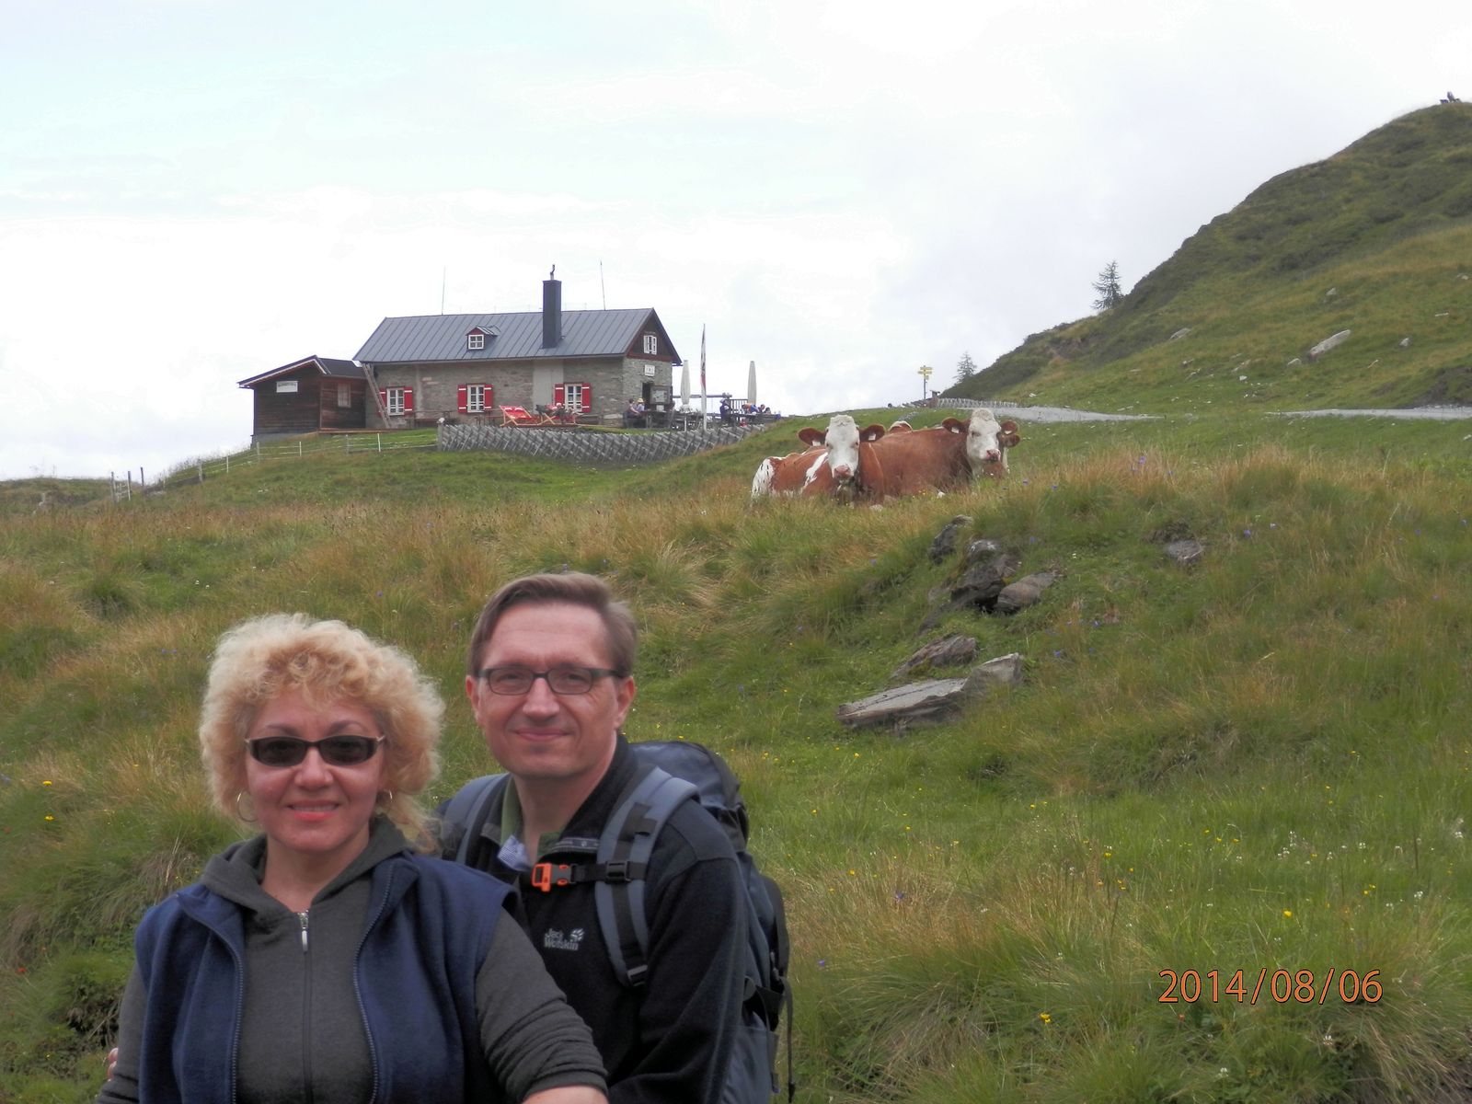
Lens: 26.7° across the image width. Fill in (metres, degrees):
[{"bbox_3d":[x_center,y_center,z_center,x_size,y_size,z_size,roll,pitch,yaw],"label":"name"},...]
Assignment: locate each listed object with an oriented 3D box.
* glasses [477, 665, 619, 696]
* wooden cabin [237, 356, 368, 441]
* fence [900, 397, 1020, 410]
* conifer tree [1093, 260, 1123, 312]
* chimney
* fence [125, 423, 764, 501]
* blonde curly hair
[{"bbox_3d":[-0.205,0.140,3.360,0.138,0.043,0.145,0,0,3],"label":"glasses"},{"bbox_3d":[-18.990,-6.660,136.900,4.400,3.750,4.500,0,0,23],"label":"wooden cabin"},{"bbox_3d":[14.771,-9.835,205.000,8.200,1.050,3.000,0,0,0],"label":"fence"},{"bbox_3d":[31.112,-22.250,260.000,2.600,4.400,2.600,0,0,0],"label":"conifer tree"},{"bbox_3d":[-8.091,-10.746,136.500,0.630,3.550,0.630,0,0,18],"label":"chimney"},{"bbox_3d":[-11.200,-3.630,123.400,26.000,3.500,11.000,0,0,-12],"label":"fence"},{"bbox_3d":[-0.422,0.181,3.150,0.250,0.240,0.250,0,0,-3],"label":"blonde curly hair"}]

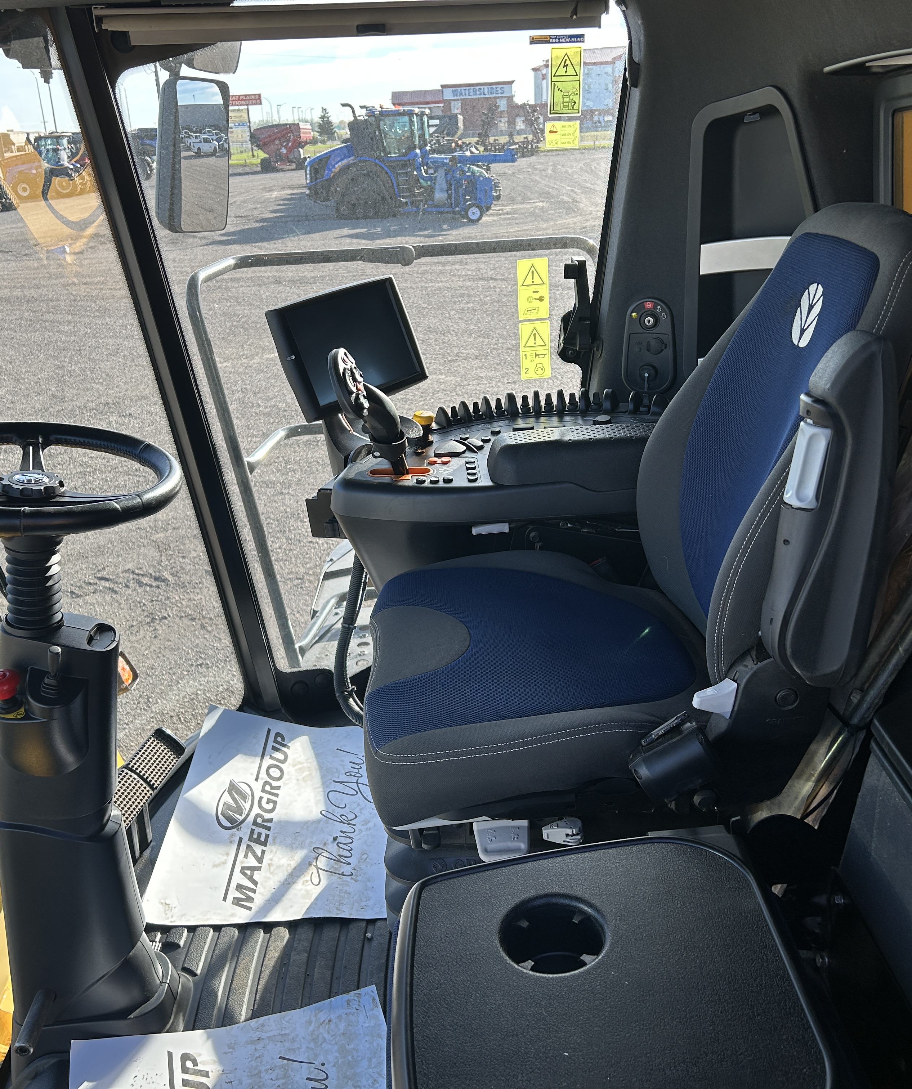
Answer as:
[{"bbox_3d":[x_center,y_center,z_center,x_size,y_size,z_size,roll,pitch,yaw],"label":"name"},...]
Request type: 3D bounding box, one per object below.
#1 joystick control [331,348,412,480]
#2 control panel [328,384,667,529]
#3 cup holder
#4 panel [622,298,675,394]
[{"bbox_3d":[-0.141,-0.210,1.770,0.125,0.200,0.100,1,22,9],"label":"joystick control"},{"bbox_3d":[0.092,-0.157,1.863,0.600,0.135,0.320,-3,21,0],"label":"control panel"},{"bbox_3d":[0.088,0.382,0.999,0.100,0.060,0.100,-3,21,0],"label":"cup holder"},{"bbox_3d":[0.347,-0.357,1.960,0.096,0.172,0.030,-2,21,2],"label":"panel"}]

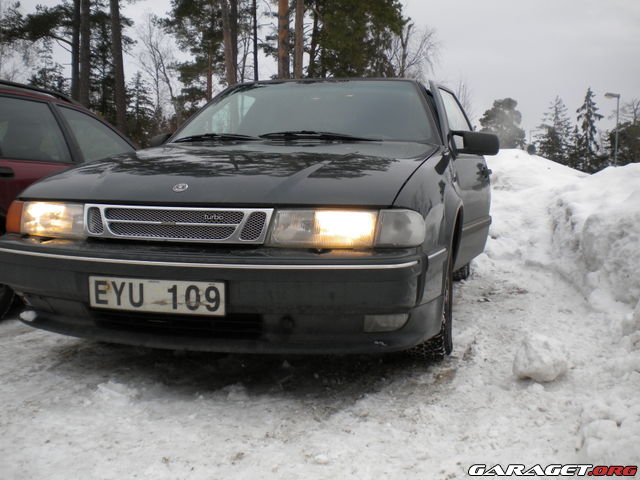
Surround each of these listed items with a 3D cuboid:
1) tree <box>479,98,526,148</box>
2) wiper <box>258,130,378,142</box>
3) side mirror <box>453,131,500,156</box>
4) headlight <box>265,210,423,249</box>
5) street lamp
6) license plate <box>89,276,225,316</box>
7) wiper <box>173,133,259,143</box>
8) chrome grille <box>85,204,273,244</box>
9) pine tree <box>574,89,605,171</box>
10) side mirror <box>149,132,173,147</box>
[{"bbox_3d":[20.266,-9.990,72.404,5.400,11.540,5.200,0,4,0],"label":"tree"},{"bbox_3d":[0.004,-0.513,3.235,0.613,0.060,0.090,1,4,6],"label":"wiper"},{"bbox_3d":[0.813,-0.507,3.394,0.250,0.125,0.130,2,4,23],"label":"side mirror"},{"bbox_3d":[0.100,-0.041,2.112,0.480,0.140,0.190,1,4,12],"label":"headlight"},{"bbox_3d":[16.239,-4.945,36.227,0.850,6.480,0.250,0,4,-6],"label":"street lamp"},{"bbox_3d":[-0.530,0.180,2.091,0.480,0.110,0.015,2,4,15],"label":"license plate"},{"bbox_3d":[-0.560,-0.531,3.440,0.612,0.060,0.090,3,5,34],"label":"wiper"},{"bbox_3d":[-0.500,-0.054,2.177,0.700,0.130,0.070,2,4,15],"label":"chrome grille"},{"bbox_3d":[21.583,-7.534,52.331,2.900,9.470,2.900,0,4,0],"label":"pine tree"},{"bbox_3d":[-0.929,-0.580,3.924,0.240,0.125,0.130,2,4,15],"label":"side mirror"}]

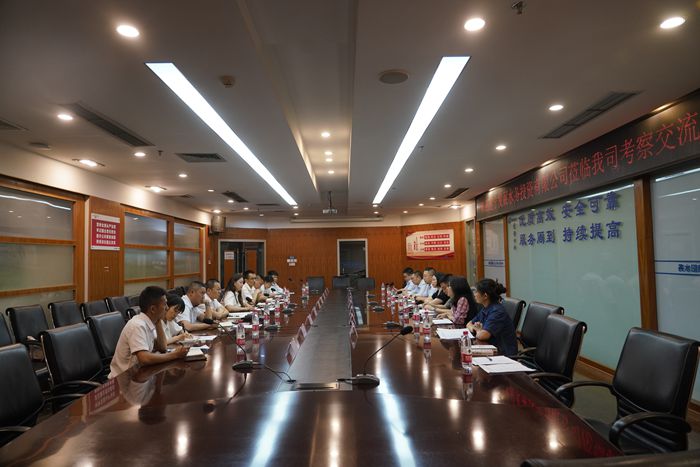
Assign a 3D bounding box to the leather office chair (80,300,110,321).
[{"bbox_3d":[-2.938,1.320,5.732,0.640,0.990,0.610,-2,-3,11],"label":"leather office chair"}]

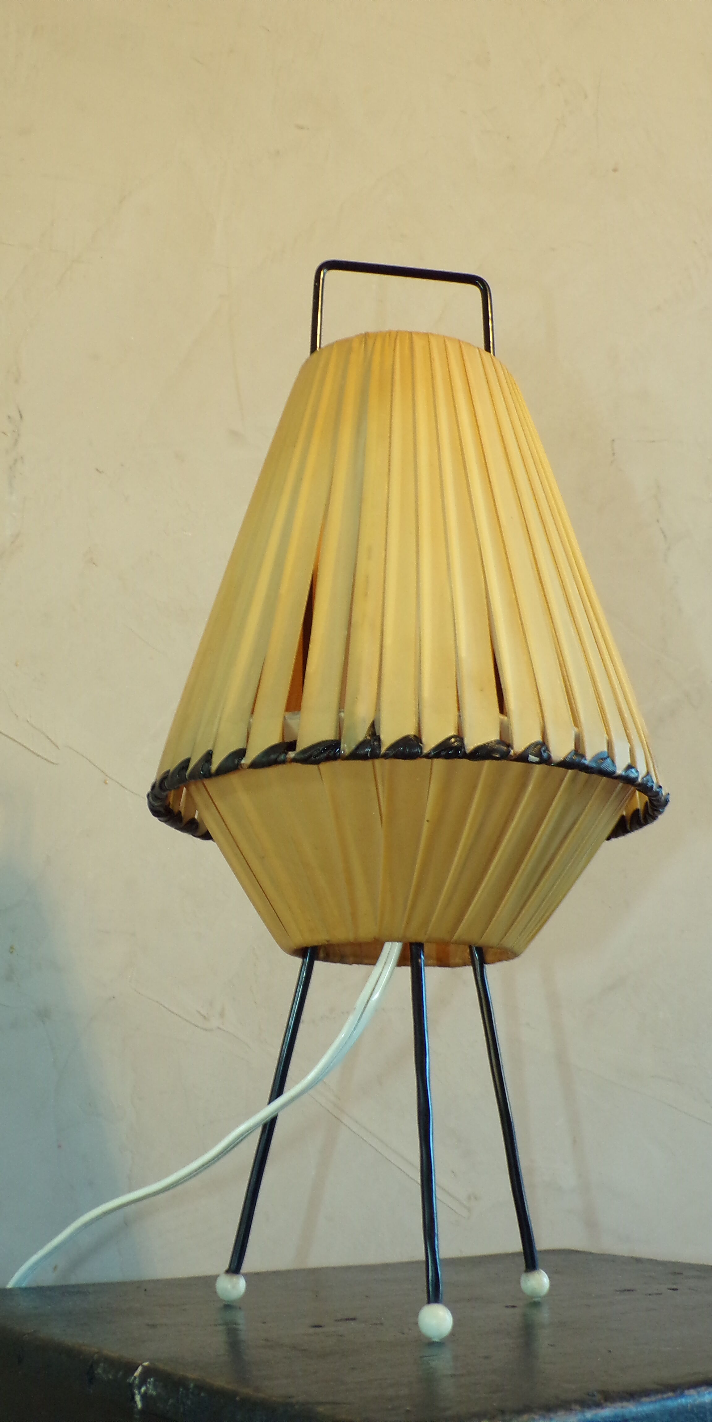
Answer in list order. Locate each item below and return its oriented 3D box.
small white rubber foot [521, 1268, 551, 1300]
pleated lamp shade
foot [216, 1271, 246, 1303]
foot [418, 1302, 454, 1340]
[{"bbox_3d":[0.068,0.217,0.575,0.012,0.012,0.012,0,-15,0],"label":"small white rubber foot"},{"bbox_3d":[0.019,-0.022,0.596,0.198,0.235,0.198,0,-15,0],"label":"pleated lamp shade"},{"bbox_3d":[-0.046,0.212,0.560,0.012,0.012,0.012,0,-15,0],"label":"foot"},{"bbox_3d":[0.025,0.190,0.472,0.012,0.012,0.012,0,-15,0],"label":"foot"}]

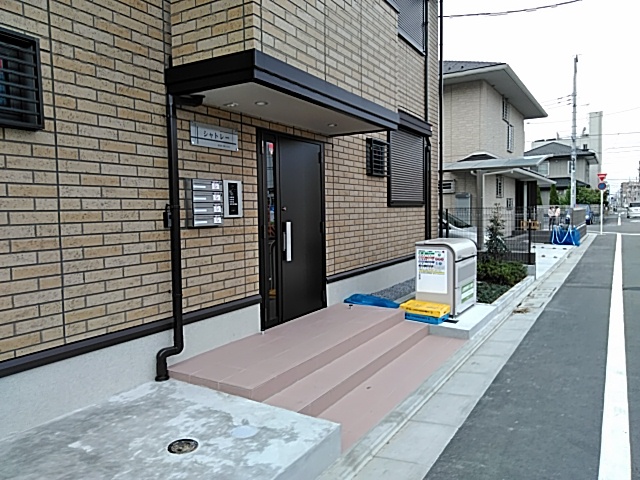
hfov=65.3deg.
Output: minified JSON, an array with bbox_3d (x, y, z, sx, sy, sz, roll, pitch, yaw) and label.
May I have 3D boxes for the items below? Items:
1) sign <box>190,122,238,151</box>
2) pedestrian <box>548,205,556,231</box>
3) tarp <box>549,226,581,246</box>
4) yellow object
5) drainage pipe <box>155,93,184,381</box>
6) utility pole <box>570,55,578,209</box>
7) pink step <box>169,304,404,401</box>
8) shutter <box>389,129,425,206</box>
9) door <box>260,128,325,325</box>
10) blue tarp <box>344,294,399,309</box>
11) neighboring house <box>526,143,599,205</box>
[{"bbox_3d":[-0.875,-0.872,4.257,0.029,0.174,0.599,1,4,29],"label":"sign"},{"bbox_3d":[14.426,-1.329,31.000,0.450,1.500,0.320,1,4,31],"label":"pedestrian"},{"bbox_3d":[8.969,-0.128,18.200,1.000,0.740,0.550,1,4,31],"label":"tarp"},{"bbox_3d":[1.268,0.828,5.996,0.360,0.075,0.530,-4,5,-44],"label":"yellow object"},{"bbox_3d":[-1.144,-0.032,3.726,0.107,2.137,0.253,1,4,29],"label":"drainage pipe"},{"bbox_3d":[16.705,-6.476,32.751,0.330,11.446,0.330,1,4,31],"label":"utility pole"},{"bbox_3d":[-0.095,0.970,4.858,0.850,0.125,2.923,1,4,29],"label":"pink step"},{"bbox_3d":[1.503,-1.138,8.393,0.101,1.195,1.656,1,4,29],"label":"shutter"},{"bbox_3d":[-0.268,-0.115,5.436,0.100,1.948,1.311,1,4,30],"label":"door"},{"bbox_3d":[0.693,0.766,6.323,0.749,0.081,0.374,1,4,29],"label":"blue tarp"},{"bbox_3d":[22.326,-5.509,48.109,7.500,7.500,9.500,1,4,31],"label":"neighboring house"}]

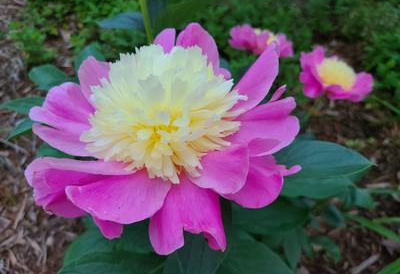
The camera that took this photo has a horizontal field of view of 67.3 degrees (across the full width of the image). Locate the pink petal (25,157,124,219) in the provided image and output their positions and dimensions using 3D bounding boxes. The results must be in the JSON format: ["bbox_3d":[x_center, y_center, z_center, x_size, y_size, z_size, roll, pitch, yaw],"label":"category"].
[{"bbox_3d":[-0.088,0.036,0.222,0.068,0.026,0.042,-3,41,0],"label":"pink petal"}]

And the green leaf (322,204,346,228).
[{"bbox_3d":[0.179,0.104,0.400,0.030,0.012,0.024,45,47,9],"label":"green leaf"}]

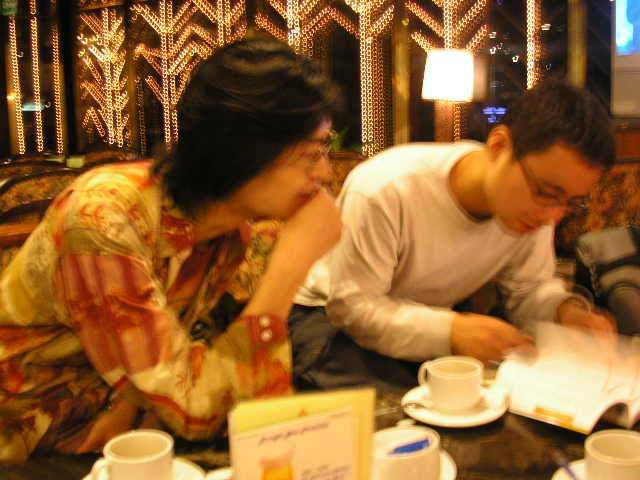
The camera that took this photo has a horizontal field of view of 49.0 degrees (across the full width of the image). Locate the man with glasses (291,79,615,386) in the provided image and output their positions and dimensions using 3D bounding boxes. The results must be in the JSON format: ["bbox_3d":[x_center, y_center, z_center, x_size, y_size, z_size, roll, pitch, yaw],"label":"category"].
[{"bbox_3d":[0.228,0.222,1.381,0.540,1.050,0.760,-12,16,-39],"label":"man with glasses"}]

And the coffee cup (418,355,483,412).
[{"bbox_3d":[0.181,0.204,0.996,0.103,0.055,0.078,7,15,37],"label":"coffee cup"}]

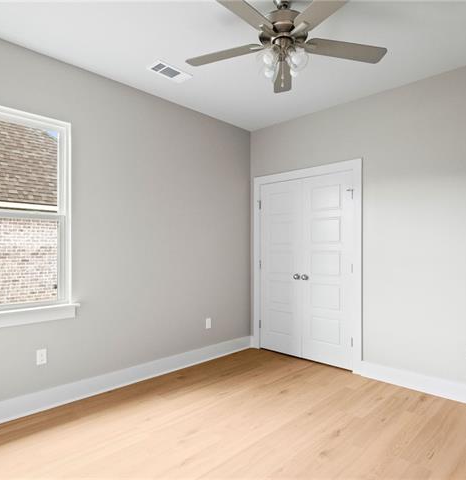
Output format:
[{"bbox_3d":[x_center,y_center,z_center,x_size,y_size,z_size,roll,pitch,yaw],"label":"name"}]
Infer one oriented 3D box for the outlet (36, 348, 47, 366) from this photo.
[{"bbox_3d":[-1.488,0.908,2.585,0.072,0.116,0.009,1,-1,-45],"label":"outlet"}]

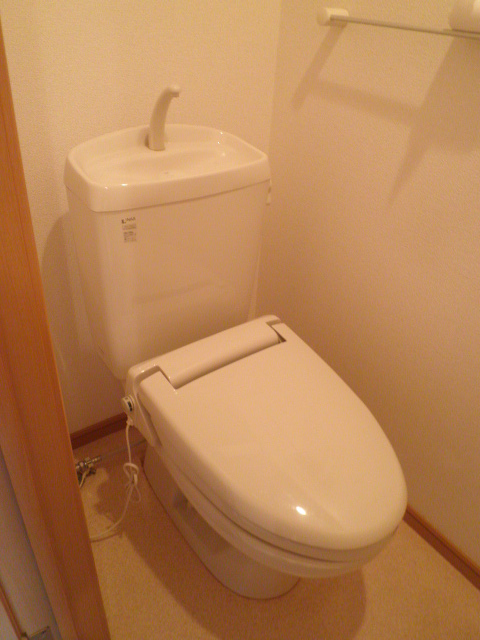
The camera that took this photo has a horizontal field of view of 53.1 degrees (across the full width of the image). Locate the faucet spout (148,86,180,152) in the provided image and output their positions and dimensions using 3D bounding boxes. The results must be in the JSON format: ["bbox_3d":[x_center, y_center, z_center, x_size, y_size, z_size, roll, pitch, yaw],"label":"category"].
[{"bbox_3d":[-0.138,-0.369,0.890,0.033,0.128,0.108,-20,42,-32],"label":"faucet spout"}]

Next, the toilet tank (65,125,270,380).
[{"bbox_3d":[-0.162,-0.137,1.049,0.378,0.475,0.209,-20,42,-32],"label":"toilet tank"}]

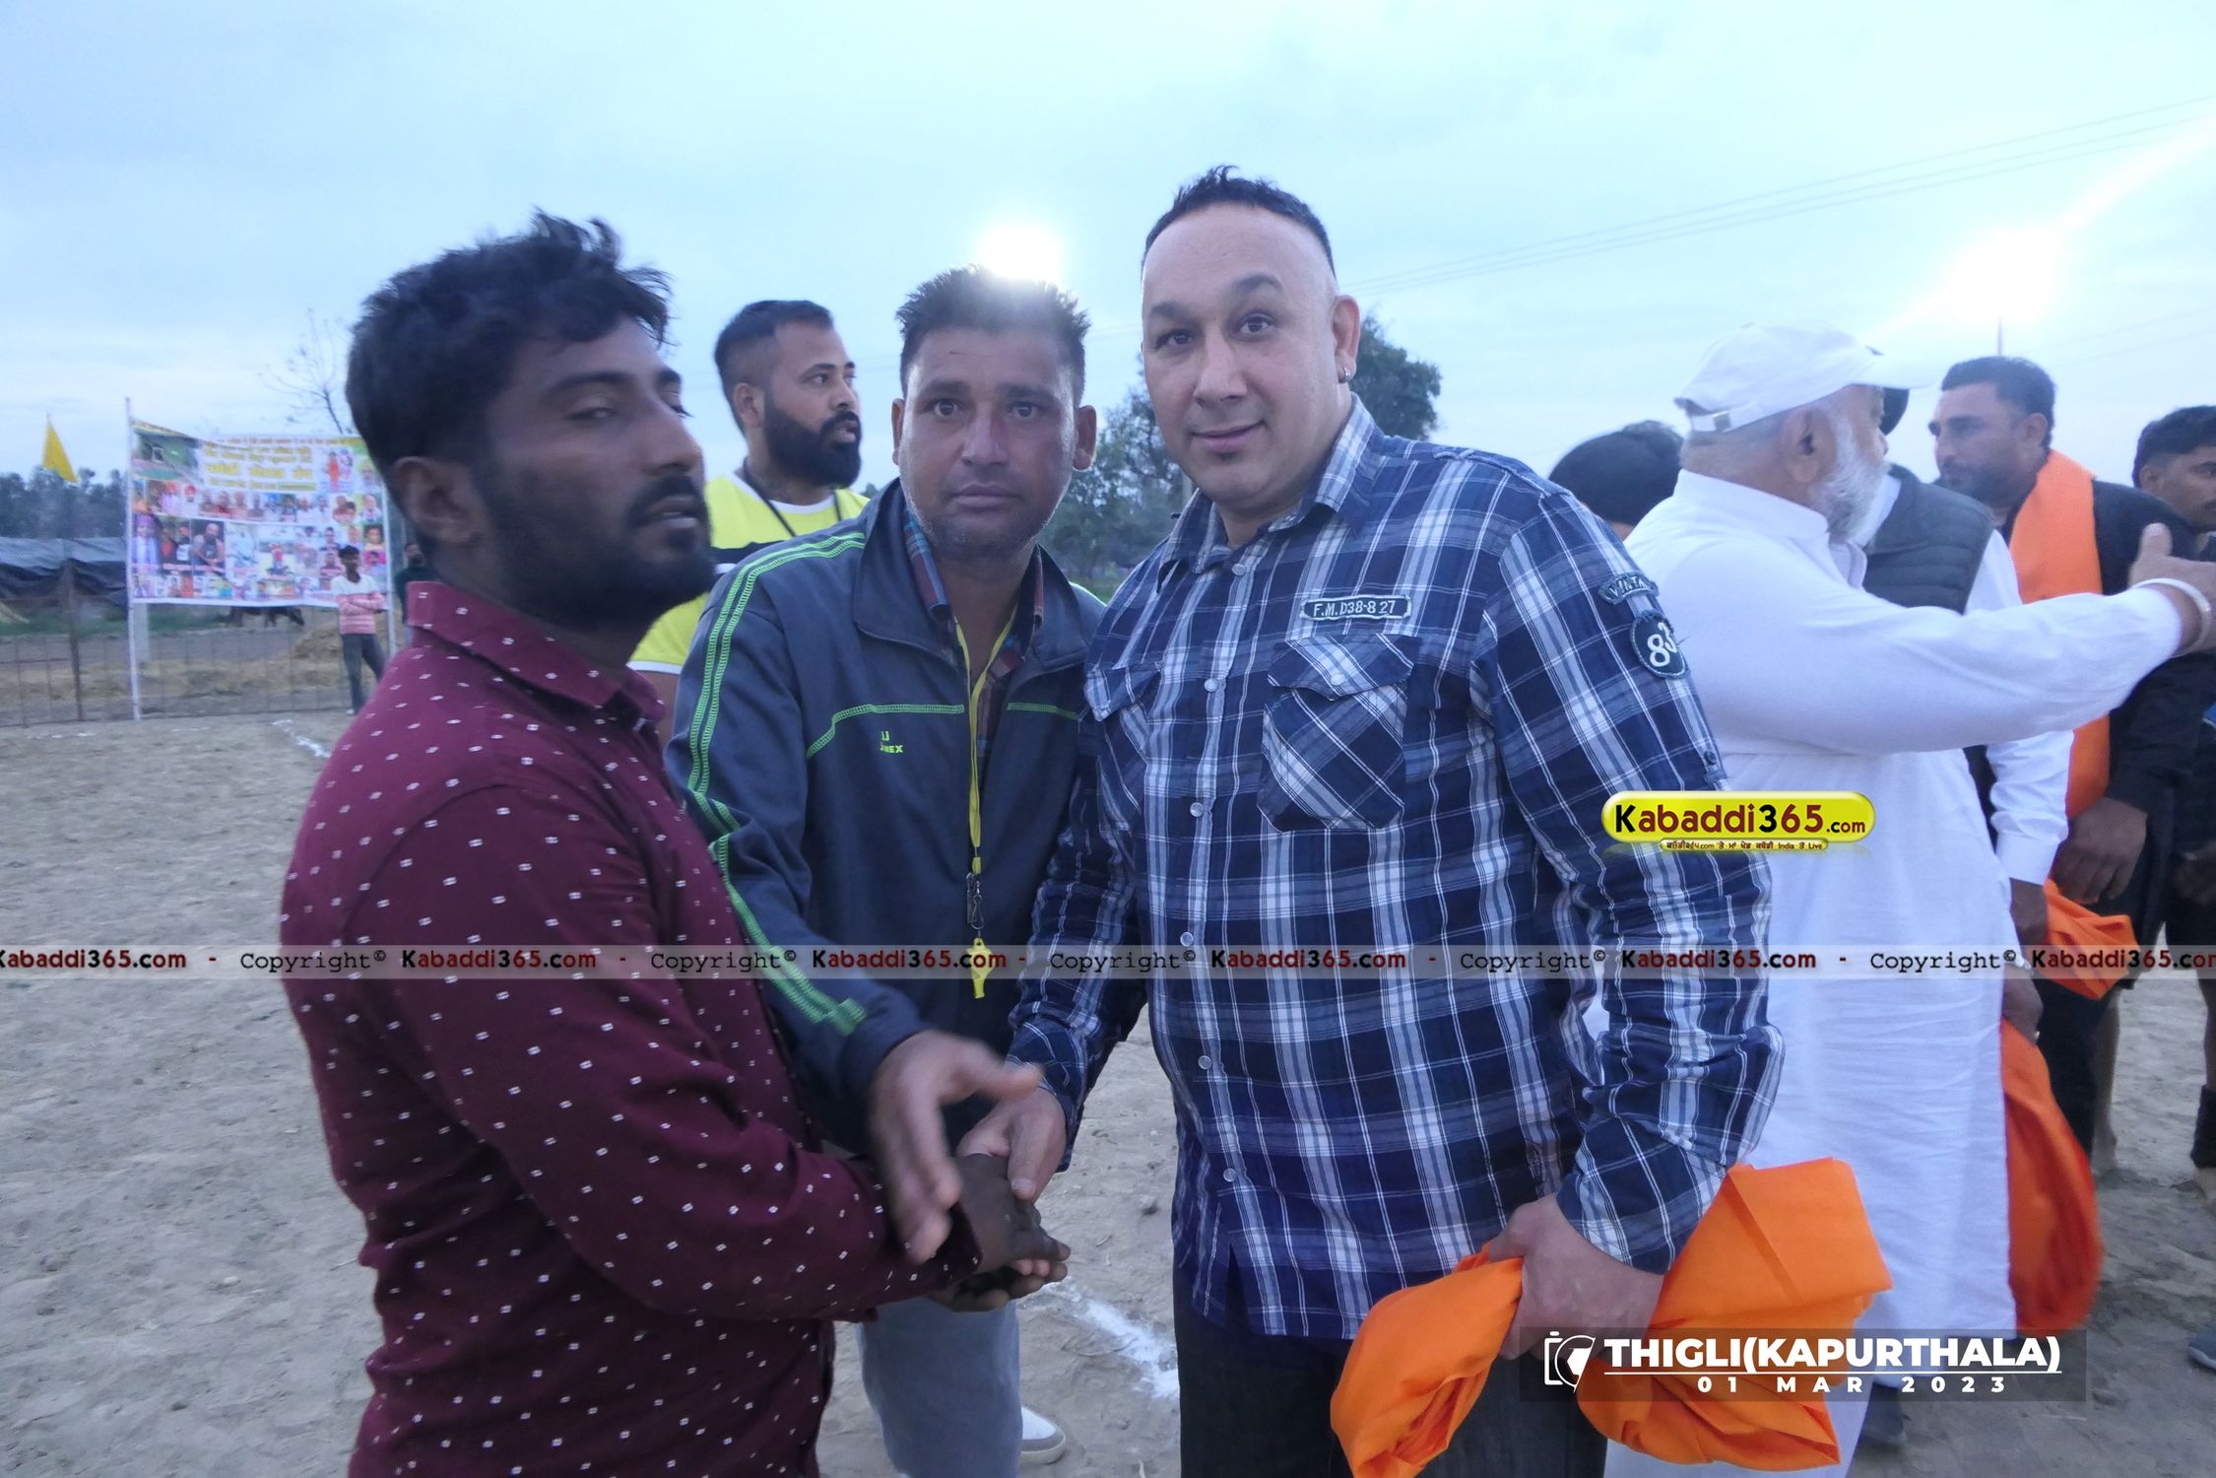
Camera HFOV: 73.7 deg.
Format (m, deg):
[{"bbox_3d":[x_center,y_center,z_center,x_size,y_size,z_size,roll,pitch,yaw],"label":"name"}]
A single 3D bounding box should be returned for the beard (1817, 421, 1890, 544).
[{"bbox_3d":[0.794,-0.277,1.600,0.110,0.135,0.140,0,6,4],"label":"beard"}]

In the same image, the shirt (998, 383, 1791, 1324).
[{"bbox_3d":[0.210,0.090,1.250,0.590,0.750,0.410,5,8,38],"label":"shirt"}]

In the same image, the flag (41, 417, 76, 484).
[{"bbox_3d":[-10.298,-2.839,14.500,0.360,0.650,0.140,-3,7,-30],"label":"flag"}]

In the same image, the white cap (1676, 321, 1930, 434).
[{"bbox_3d":[0.753,-0.391,1.600,0.272,0.125,0.180,-7,6,5],"label":"white cap"}]

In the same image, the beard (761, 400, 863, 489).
[{"bbox_3d":[-0.395,-0.409,2.050,0.125,0.130,0.150,3,7,24],"label":"beard"}]

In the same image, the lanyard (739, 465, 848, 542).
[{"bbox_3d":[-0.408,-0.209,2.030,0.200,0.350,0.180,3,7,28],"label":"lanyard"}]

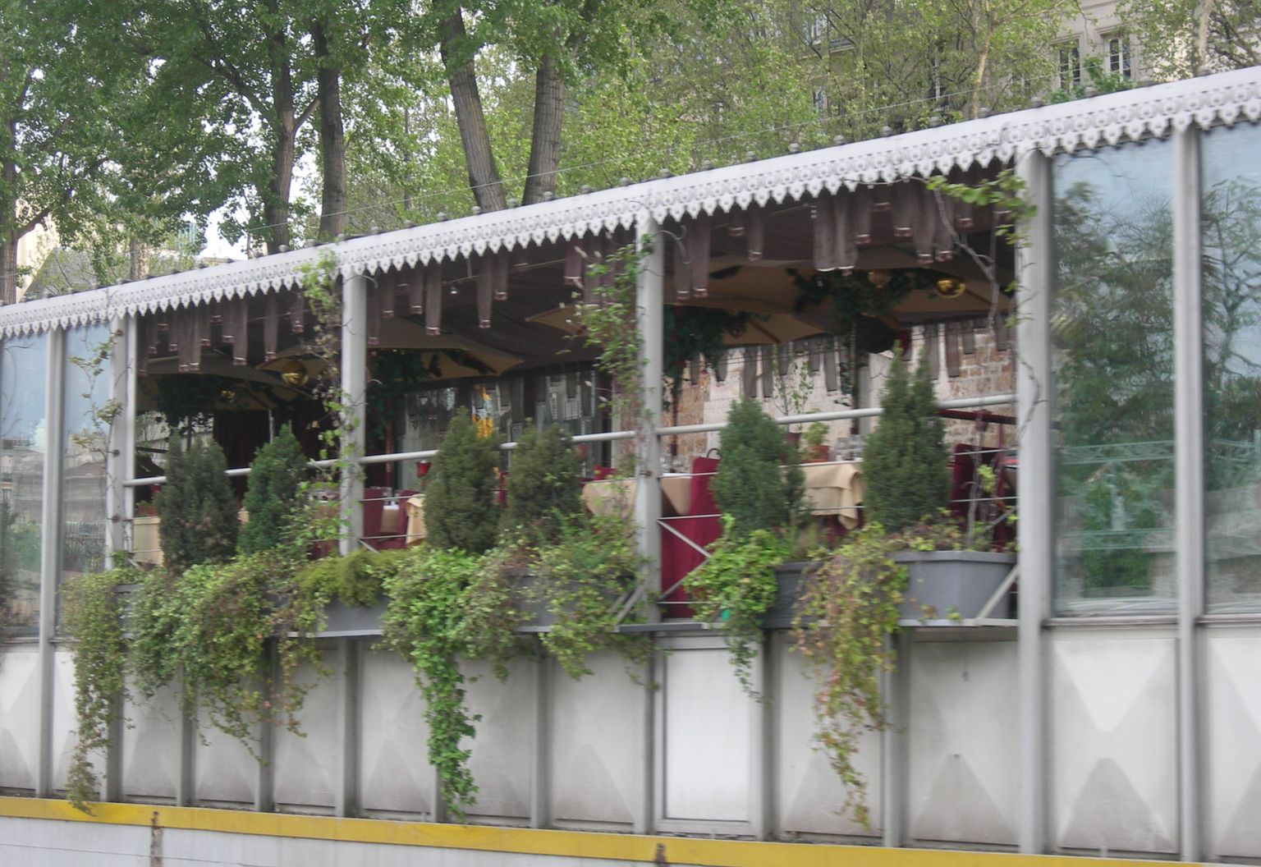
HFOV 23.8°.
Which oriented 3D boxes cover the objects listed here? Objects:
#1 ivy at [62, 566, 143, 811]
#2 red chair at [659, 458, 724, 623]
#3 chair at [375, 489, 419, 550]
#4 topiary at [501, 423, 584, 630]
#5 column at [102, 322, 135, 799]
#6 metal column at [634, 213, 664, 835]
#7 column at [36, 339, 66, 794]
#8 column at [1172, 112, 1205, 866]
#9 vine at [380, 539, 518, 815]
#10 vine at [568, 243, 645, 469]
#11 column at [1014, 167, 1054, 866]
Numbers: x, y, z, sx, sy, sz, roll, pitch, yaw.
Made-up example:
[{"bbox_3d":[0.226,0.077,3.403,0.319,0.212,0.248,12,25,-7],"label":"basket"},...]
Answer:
[{"bbox_3d":[-3.721,1.785,20.992,0.340,1.695,0.435,5,-7,-41],"label":"ivy"},{"bbox_3d":[0.390,0.629,17.787,0.460,0.920,0.520,5,-7,-41],"label":"red chair"},{"bbox_3d":[-1.558,0.879,20.649,0.460,0.920,0.520,5,-7,-41],"label":"chair"},{"bbox_3d":[-0.523,0.560,17.677,0.420,1.186,0.460,0,-5,0],"label":"topiary"},{"bbox_3d":[-3.700,0.896,21.601,0.115,3.500,0.115,5,-7,-41],"label":"column"},{"bbox_3d":[0.109,0.510,17.321,0.108,3.600,0.108,5,-7,-41],"label":"metal column"},{"bbox_3d":[-4.331,0.958,22.297,0.100,3.490,0.100,5,-7,-41],"label":"column"},{"bbox_3d":[2.691,0.270,14.411,0.095,3.552,0.095,5,-7,-41],"label":"column"},{"bbox_3d":[-1.086,1.499,18.007,0.400,1.593,0.836,5,-7,-41],"label":"vine"},{"bbox_3d":[-0.142,-0.454,17.654,0.280,1.289,0.352,5,-7,-41],"label":"vine"},{"bbox_3d":[2.048,0.337,15.156,0.125,3.561,0.125,5,-7,-41],"label":"column"}]

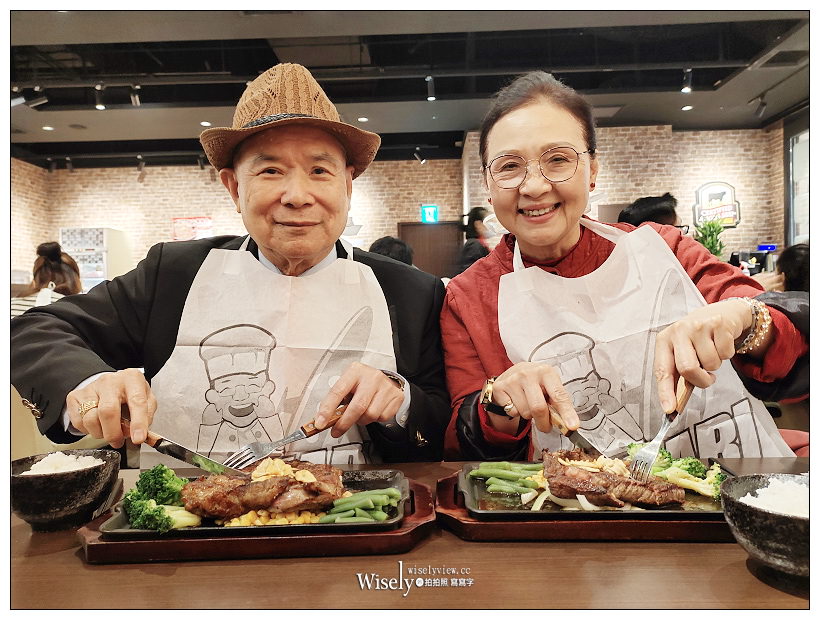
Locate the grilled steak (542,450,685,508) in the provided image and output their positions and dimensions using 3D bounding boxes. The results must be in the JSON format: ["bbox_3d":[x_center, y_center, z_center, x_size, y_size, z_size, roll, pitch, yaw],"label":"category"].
[{"bbox_3d":[0.208,0.173,0.648,0.136,0.036,0.090,0,0,12],"label":"grilled steak"}]

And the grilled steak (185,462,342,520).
[{"bbox_3d":[-0.138,0.173,0.618,0.150,0.035,0.088,0,0,-5],"label":"grilled steak"}]

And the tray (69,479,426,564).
[{"bbox_3d":[-0.139,0.202,0.608,0.315,0.017,0.174,0,0,-5],"label":"tray"}]

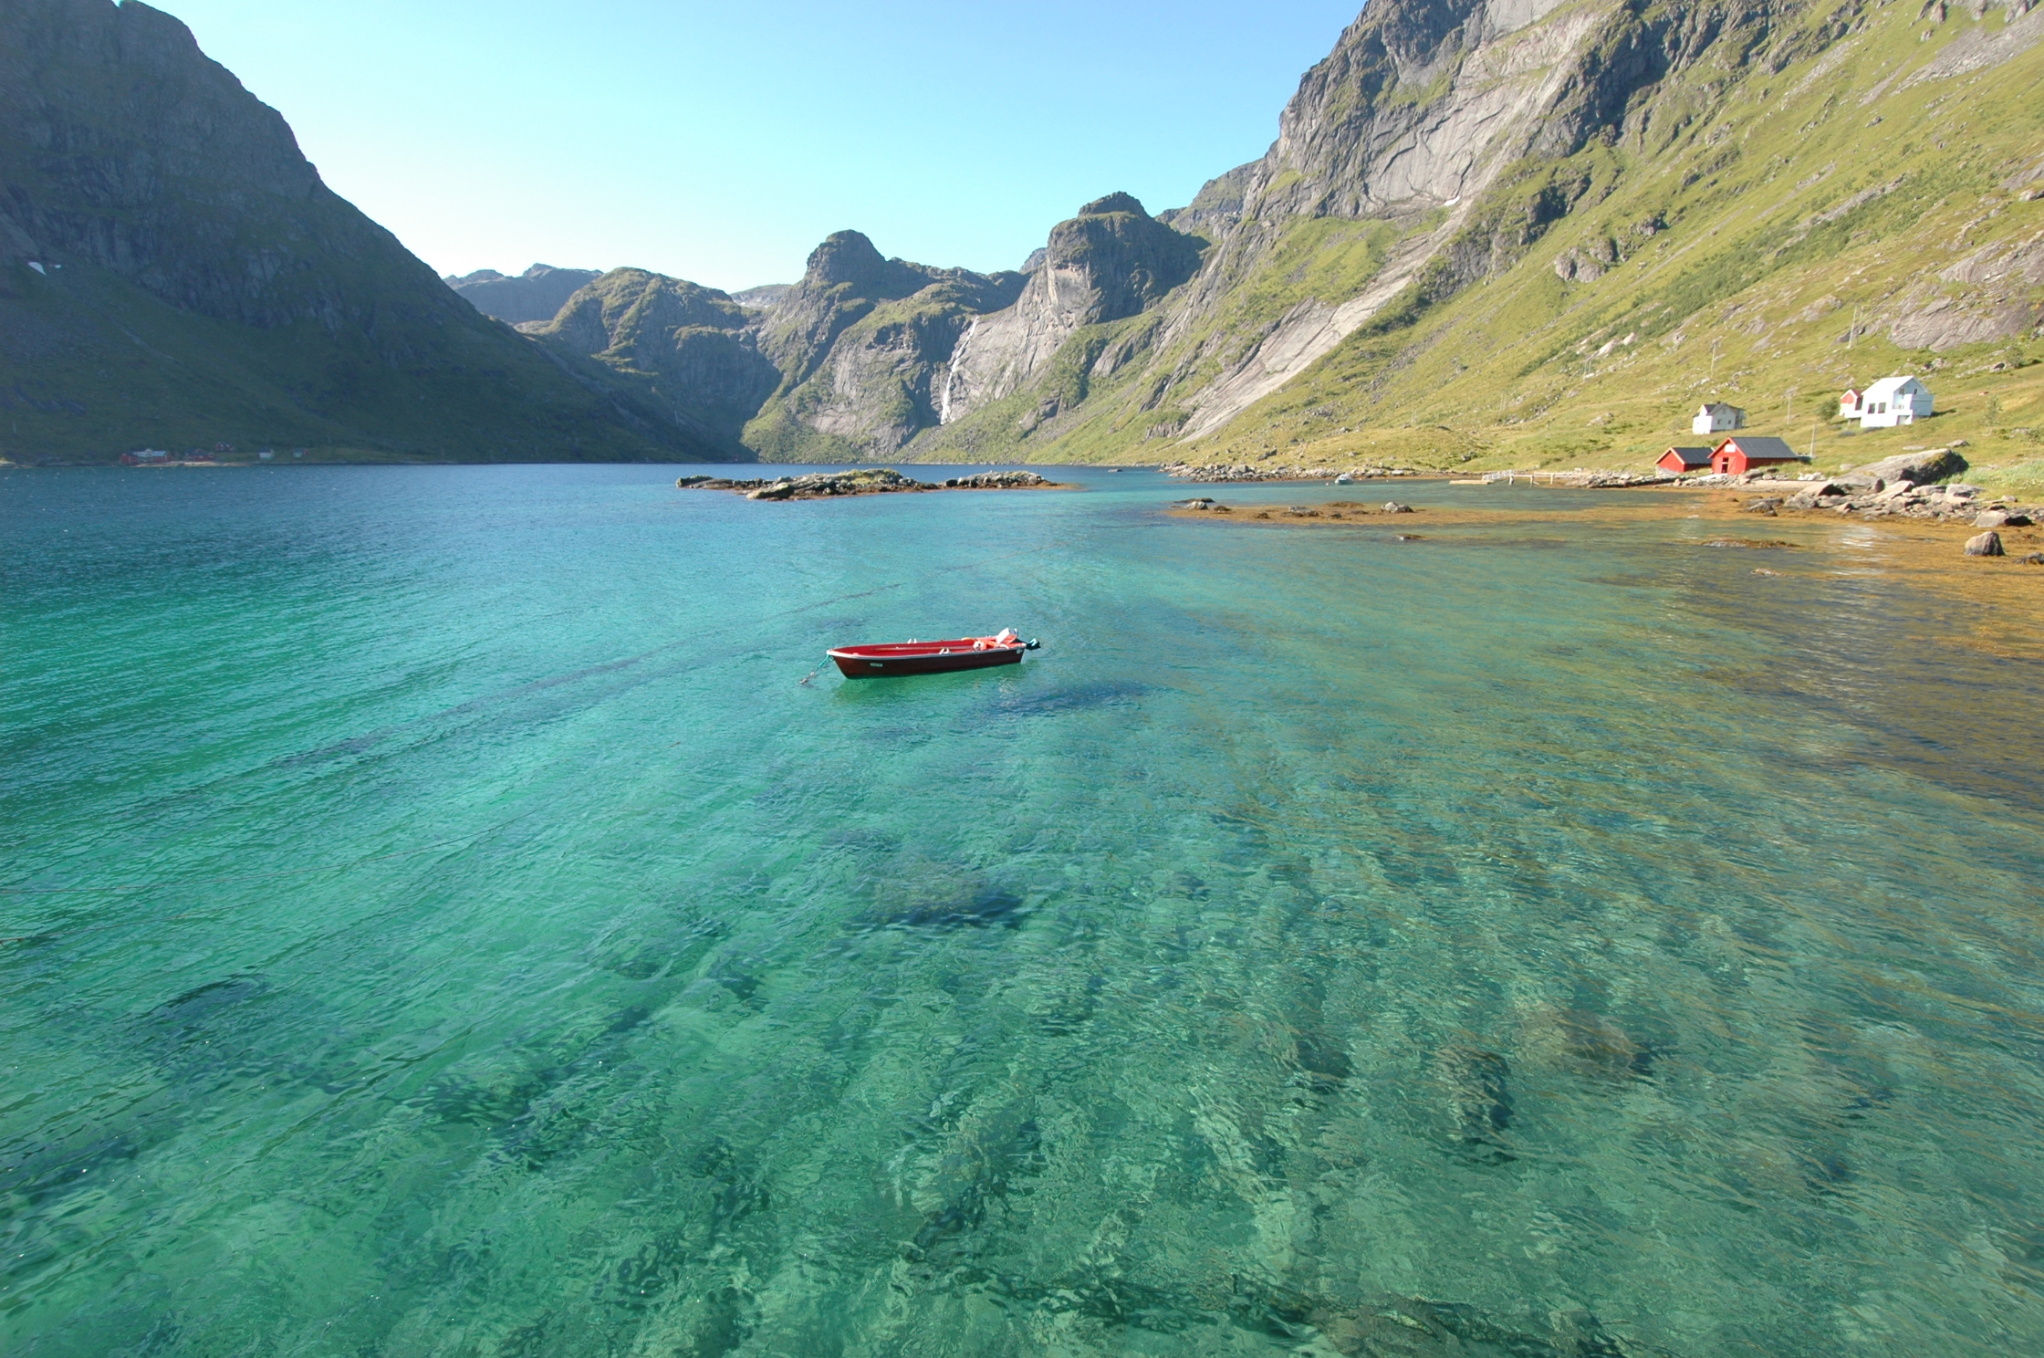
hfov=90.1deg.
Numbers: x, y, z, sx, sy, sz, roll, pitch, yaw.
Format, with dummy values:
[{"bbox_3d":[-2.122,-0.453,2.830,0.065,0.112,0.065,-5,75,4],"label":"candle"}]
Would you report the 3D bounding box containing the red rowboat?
[{"bbox_3d":[-2.101,-0.579,24.200,5.000,0.900,1.650,-7,14,-28],"label":"red rowboat"}]

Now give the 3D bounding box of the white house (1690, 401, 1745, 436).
[{"bbox_3d":[158.429,-58.980,232.000,7.600,7.000,6.300,0,12,0],"label":"white house"}]

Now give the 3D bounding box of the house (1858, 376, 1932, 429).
[{"bbox_3d":[160.882,-50.735,188.000,6.400,9.100,8.600,-1,12,-4],"label":"house"}]

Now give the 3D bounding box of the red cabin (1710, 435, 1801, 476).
[{"bbox_3d":[137.902,-41.842,192.000,11.000,6.700,8.300,-2,12,-11],"label":"red cabin"}]

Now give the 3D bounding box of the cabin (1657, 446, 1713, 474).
[{"bbox_3d":[131.258,-42.835,200.000,9.000,5.100,6.900,-2,12,-11],"label":"cabin"}]

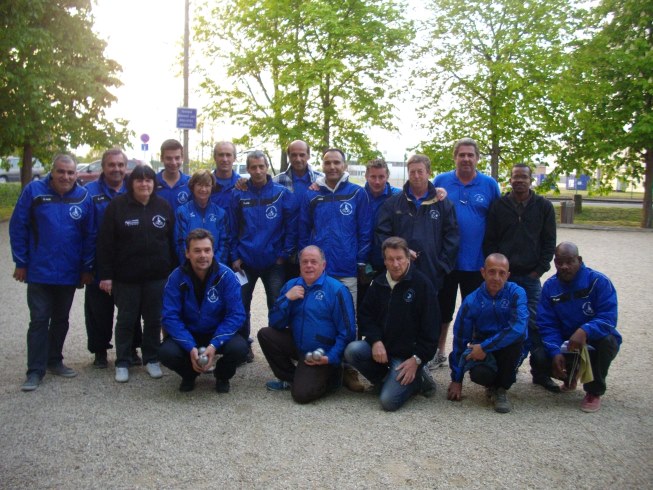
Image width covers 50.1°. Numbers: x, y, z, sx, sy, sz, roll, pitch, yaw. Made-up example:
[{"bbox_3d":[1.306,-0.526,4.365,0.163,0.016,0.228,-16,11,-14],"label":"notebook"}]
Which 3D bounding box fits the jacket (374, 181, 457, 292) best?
[{"bbox_3d":[0.702,-0.034,5.447,0.640,0.910,0.380,2,6,11],"label":"jacket"}]

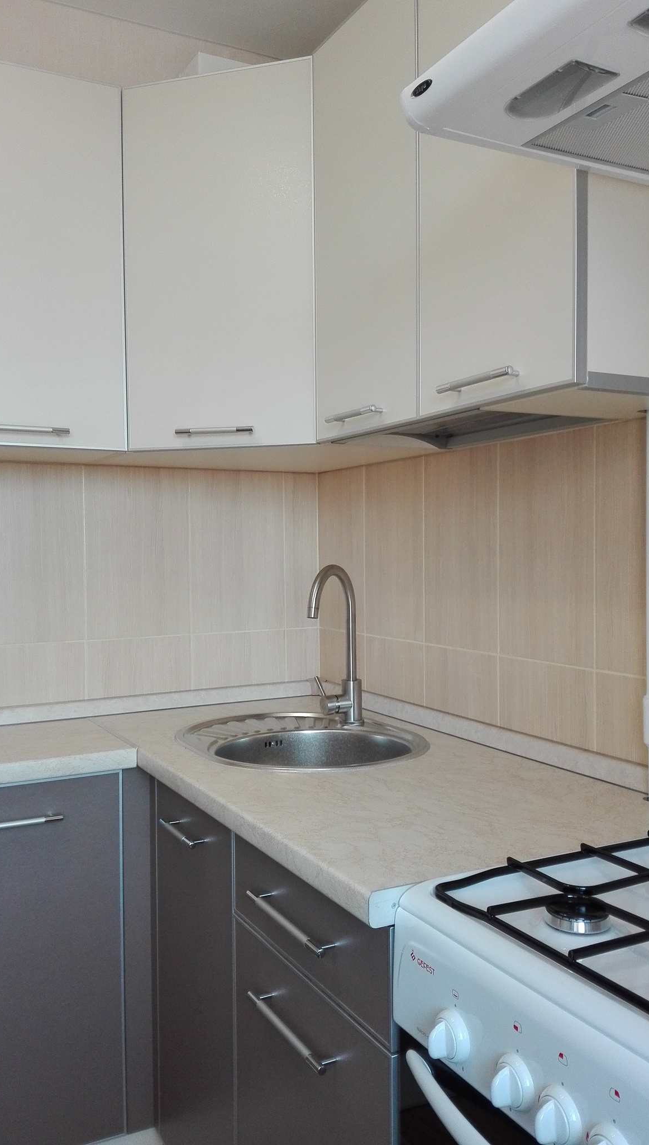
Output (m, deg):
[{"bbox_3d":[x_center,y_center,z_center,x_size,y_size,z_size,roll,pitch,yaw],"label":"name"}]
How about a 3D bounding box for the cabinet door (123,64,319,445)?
[{"bbox_3d":[-0.211,-0.614,1.777,0.404,0.731,0.020,0,1,17],"label":"cabinet door"}]

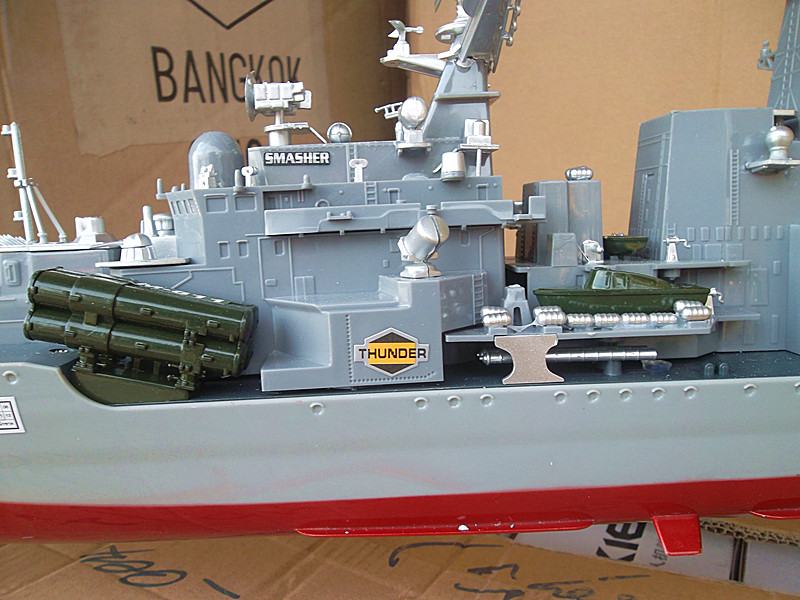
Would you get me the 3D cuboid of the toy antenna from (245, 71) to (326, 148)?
[{"bbox_3d":[-0.049,-0.082,0.268,0.035,0.032,0.021,-3,7,0],"label":"toy antenna"}]

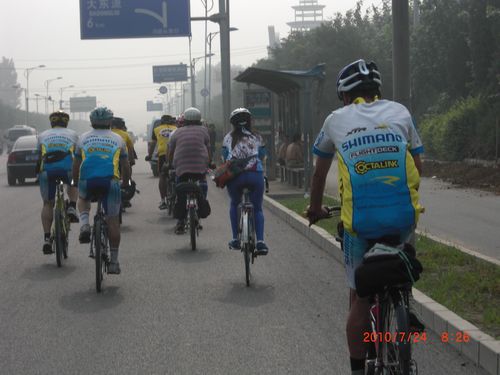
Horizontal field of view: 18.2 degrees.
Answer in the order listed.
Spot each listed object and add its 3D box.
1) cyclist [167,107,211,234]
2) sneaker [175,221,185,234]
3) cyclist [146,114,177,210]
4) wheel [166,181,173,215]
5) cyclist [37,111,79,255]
[{"bbox_3d":[-0.780,-0.209,19.800,0.540,1.610,0.850,-1,2,-3],"label":"cyclist"},{"bbox_3d":[-0.887,0.511,19.700,0.110,0.130,0.280,-1,-8,-3],"label":"sneaker"},{"bbox_3d":[-1.510,-0.444,27.700,0.620,1.680,0.850,-1,2,-3],"label":"cyclist"},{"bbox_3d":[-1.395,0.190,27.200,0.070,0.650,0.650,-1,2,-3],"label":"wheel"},{"bbox_3d":[-2.180,-0.057,17.650,0.460,1.600,0.850,-1,2,-3],"label":"cyclist"}]

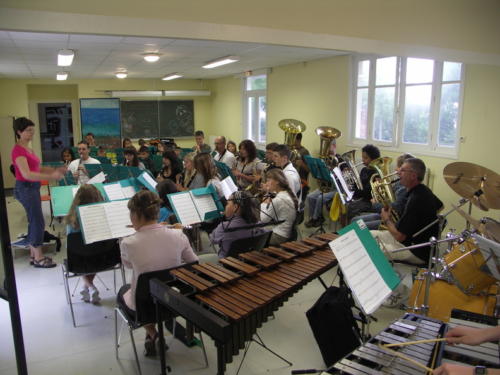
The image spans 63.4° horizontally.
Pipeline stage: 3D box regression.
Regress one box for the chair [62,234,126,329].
[{"bbox_3d":[-1.329,0.688,3.428,0.470,0.790,0.520,-7,12,-29],"label":"chair"}]

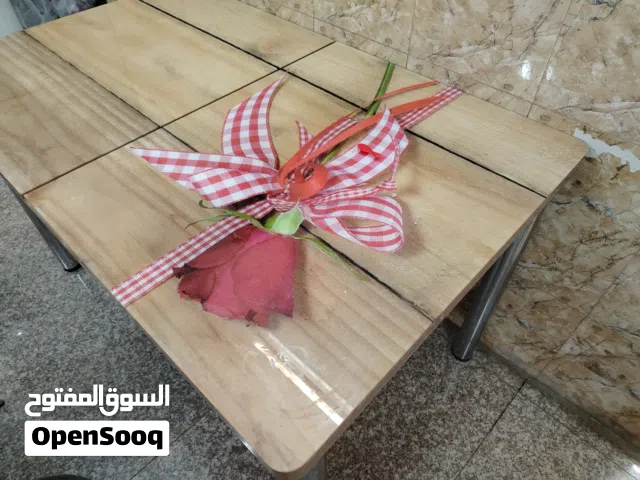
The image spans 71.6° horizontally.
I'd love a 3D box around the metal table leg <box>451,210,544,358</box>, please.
[{"bbox_3d":[0.425,0.096,1.070,0.058,0.725,0.058,35,57,28],"label":"metal table leg"}]

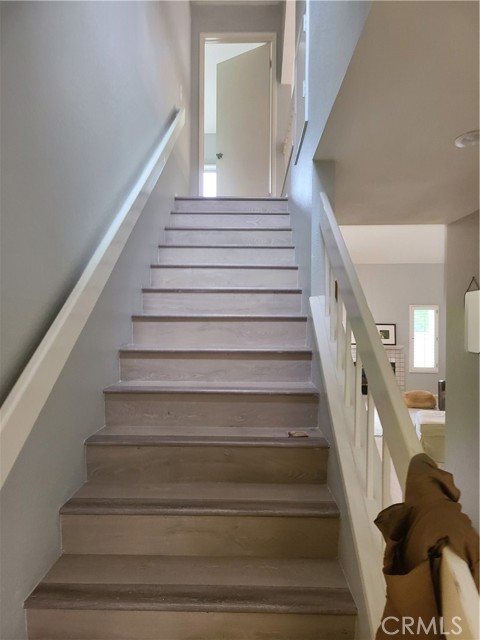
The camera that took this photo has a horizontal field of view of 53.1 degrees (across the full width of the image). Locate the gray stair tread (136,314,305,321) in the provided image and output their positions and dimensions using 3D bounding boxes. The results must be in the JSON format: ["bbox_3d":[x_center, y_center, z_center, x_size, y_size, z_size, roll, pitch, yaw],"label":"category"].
[{"bbox_3d":[-0.121,-0.016,3.064,1.059,0.030,0.308,0,0,1],"label":"gray stair tread"}]

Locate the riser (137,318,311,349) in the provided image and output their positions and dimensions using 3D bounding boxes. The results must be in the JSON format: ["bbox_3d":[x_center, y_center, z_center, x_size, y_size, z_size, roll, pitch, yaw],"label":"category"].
[{"bbox_3d":[-0.124,0.084,2.953,1.059,0.160,0.022,0,0,1],"label":"riser"}]

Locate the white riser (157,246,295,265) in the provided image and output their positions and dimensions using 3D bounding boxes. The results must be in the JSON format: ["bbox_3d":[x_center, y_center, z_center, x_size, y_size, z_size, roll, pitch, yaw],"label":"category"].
[{"bbox_3d":[-0.102,-0.479,3.781,1.059,0.160,0.022,0,0,1],"label":"white riser"}]

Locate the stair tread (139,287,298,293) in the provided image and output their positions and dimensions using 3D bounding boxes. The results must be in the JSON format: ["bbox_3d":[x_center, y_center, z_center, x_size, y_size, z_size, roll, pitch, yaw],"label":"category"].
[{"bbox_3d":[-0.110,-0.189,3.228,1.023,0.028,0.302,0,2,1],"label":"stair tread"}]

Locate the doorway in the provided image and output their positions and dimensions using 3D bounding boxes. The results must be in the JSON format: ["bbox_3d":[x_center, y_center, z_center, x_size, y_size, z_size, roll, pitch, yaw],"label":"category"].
[{"bbox_3d":[-0.019,-2.202,5.569,0.869,2.143,0.120,0,2,1],"label":"doorway"}]

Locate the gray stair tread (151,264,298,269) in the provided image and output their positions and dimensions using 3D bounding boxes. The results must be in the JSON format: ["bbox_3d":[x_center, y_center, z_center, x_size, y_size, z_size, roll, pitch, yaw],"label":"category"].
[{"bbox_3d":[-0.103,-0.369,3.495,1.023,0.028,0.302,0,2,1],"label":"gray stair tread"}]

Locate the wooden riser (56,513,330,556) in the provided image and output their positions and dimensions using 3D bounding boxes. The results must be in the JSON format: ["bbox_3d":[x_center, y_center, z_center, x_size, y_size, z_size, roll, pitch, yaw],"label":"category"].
[{"bbox_3d":[-0.153,0.825,1.849,1.059,0.160,0.022,0,0,1],"label":"wooden riser"}]

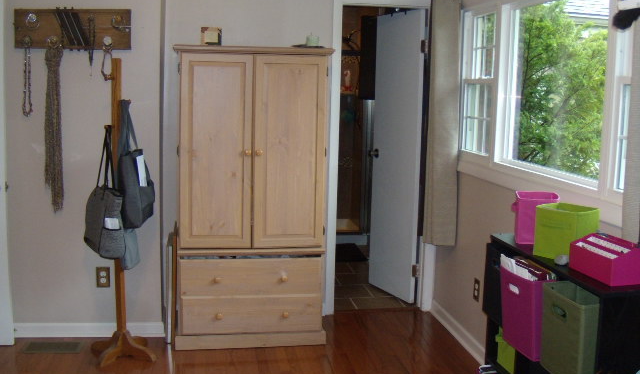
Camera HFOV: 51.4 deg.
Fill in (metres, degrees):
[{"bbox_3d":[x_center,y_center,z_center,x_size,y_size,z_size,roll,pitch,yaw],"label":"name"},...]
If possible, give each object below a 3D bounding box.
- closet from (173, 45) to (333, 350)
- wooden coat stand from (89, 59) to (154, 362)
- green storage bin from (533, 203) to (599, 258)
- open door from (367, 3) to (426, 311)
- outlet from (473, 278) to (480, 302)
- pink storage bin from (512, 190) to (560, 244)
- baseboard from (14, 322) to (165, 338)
[{"bbox_3d":[-0.411,0.049,4.001,0.865,1.700,0.540,1,8,-8],"label":"closet"},{"bbox_3d":[-1.065,0.125,3.611,0.360,1.620,0.350,1,8,-8],"label":"wooden coat stand"},{"bbox_3d":[0.897,0.166,2.423,0.165,0.170,0.155,-5,10,-41],"label":"green storage bin"},{"bbox_3d":[0.551,-0.220,4.824,0.040,2.035,0.580,-2,9,-27],"label":"open door"},{"bbox_3d":[0.882,0.584,3.765,0.010,0.122,0.082,1,8,-8],"label":"outlet"},{"bbox_3d":[0.870,0.131,2.660,0.155,0.177,0.175,4,8,15],"label":"pink storage bin"},{"bbox_3d":[-1.358,0.844,3.930,0.850,0.095,0.016,1,8,-8],"label":"baseboard"}]

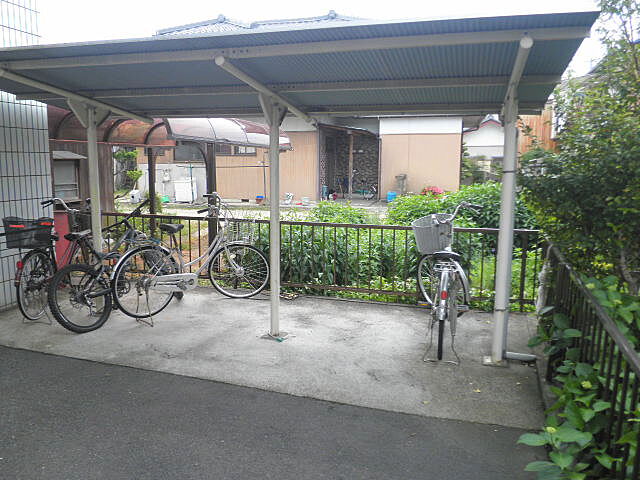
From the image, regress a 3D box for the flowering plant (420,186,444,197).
[{"bbox_3d":[2.925,-1.209,12.500,0.650,0.500,0.600,1,8,5],"label":"flowering plant"}]

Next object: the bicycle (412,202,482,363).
[{"bbox_3d":[1.044,0.298,4.068,0.640,1.120,1.760,3,8,17],"label":"bicycle"}]

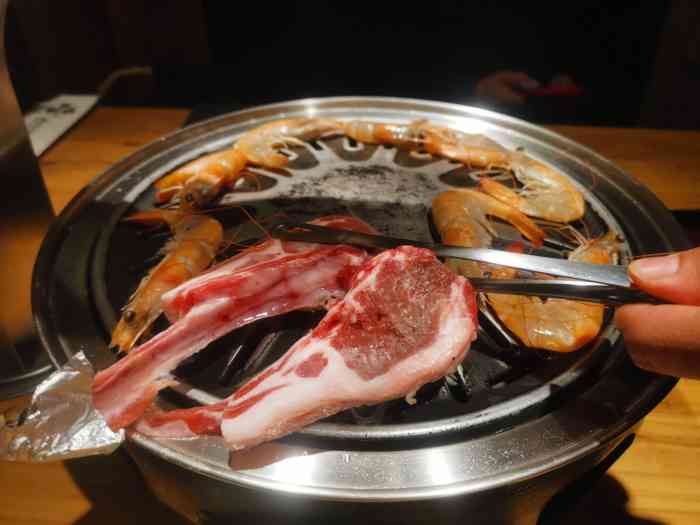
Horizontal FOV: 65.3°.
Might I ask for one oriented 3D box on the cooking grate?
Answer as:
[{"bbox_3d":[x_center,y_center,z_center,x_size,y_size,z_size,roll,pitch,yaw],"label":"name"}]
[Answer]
[{"bbox_3d":[0.007,-0.020,0.322,0.293,0.022,0.293,-1,38,0],"label":"cooking grate"}]

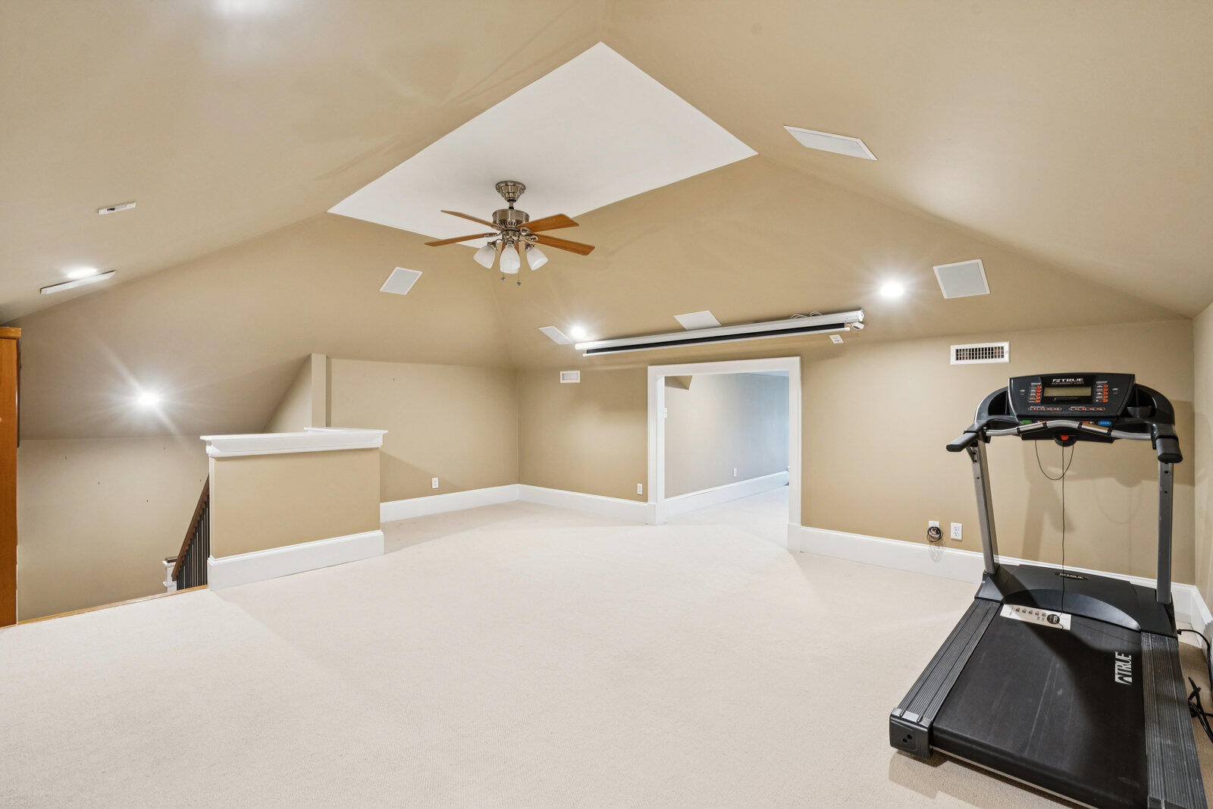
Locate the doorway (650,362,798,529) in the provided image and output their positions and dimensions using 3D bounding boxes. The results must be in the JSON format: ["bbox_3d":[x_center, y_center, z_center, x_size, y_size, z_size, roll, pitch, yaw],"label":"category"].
[{"bbox_3d":[1.089,0.427,5.170,1.638,1.657,0.170,0,0,42],"label":"doorway"}]

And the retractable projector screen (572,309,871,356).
[{"bbox_3d":[0.733,-0.581,4.791,2.907,0.139,0.110,0,0,42],"label":"retractable projector screen"}]

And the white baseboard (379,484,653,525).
[{"bbox_3d":[-1.063,1.157,5.630,2.167,0.217,2.079,0,0,42],"label":"white baseboard"}]

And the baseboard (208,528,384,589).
[{"bbox_3d":[-2.291,1.164,4.119,0.035,0.214,1.191,0,0,42],"label":"baseboard"}]

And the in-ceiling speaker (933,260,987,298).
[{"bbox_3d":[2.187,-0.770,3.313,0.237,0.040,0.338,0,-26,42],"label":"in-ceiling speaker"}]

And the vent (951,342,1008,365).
[{"bbox_3d":[2.565,-0.348,3.714,0.334,0.135,0.030,0,0,42],"label":"vent"}]

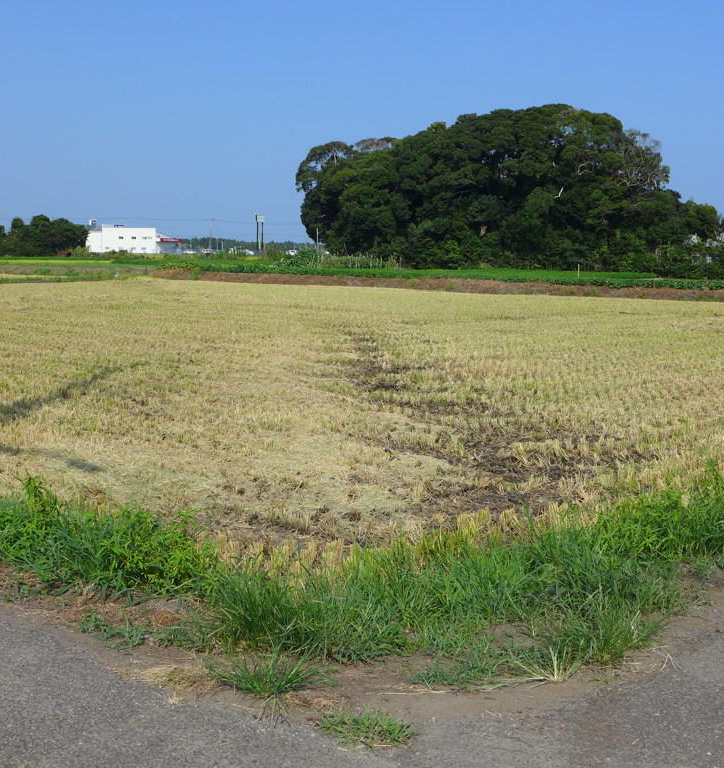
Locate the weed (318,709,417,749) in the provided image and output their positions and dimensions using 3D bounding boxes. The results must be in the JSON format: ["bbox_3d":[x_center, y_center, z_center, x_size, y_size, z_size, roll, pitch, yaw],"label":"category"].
[{"bbox_3d":[0.014,1.103,3.501,0.323,0.075,0.240,0,7,0],"label":"weed"}]

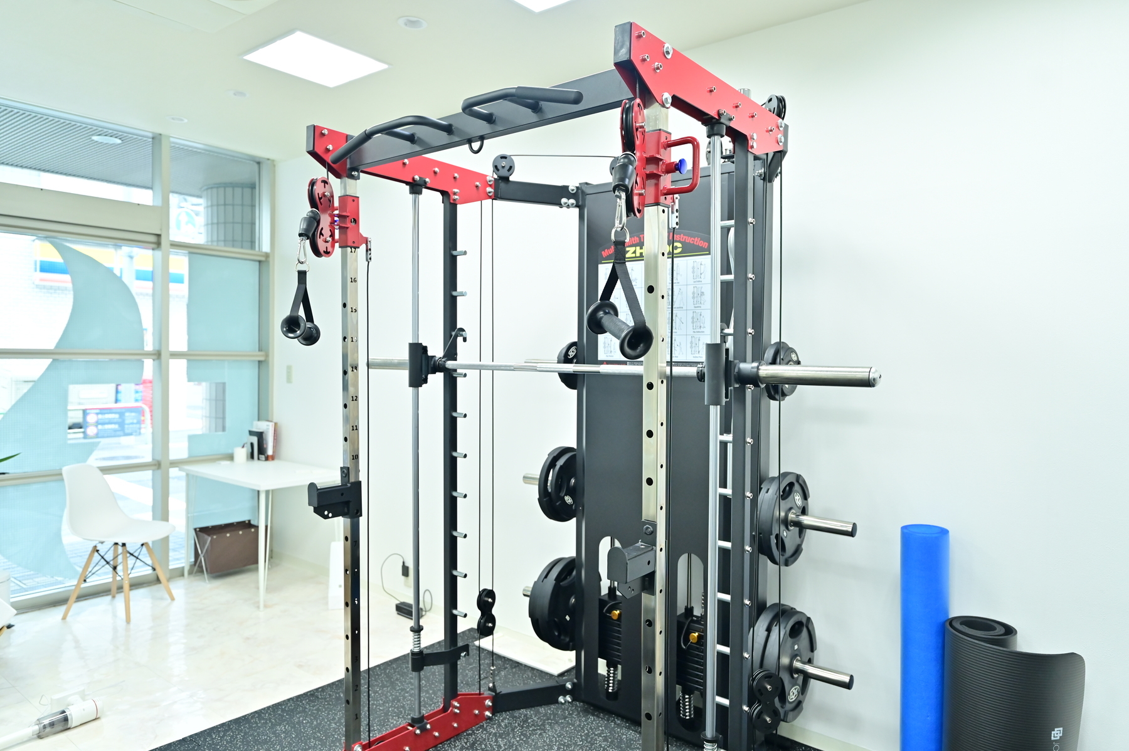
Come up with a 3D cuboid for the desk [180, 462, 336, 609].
[{"bbox_3d":[-1.953,0.970,4.845,0.998,0.721,0.589,2,2,38],"label":"desk"}]

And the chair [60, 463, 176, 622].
[{"bbox_3d":[-2.542,0.927,4.301,0.510,0.825,0.460,1,2,6],"label":"chair"}]

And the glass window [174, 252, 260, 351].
[{"bbox_3d":[-2.377,-0.496,5.161,0.050,0.665,0.610,2,2,38],"label":"glass window"}]

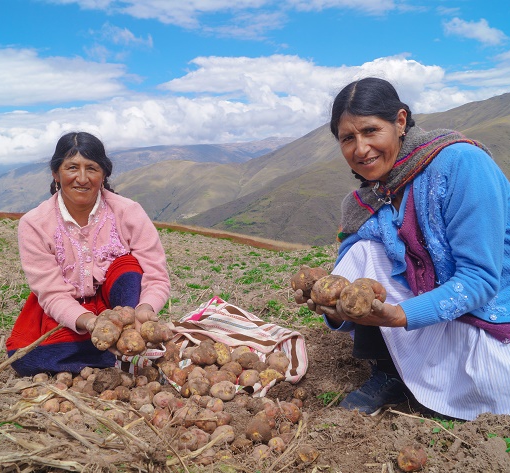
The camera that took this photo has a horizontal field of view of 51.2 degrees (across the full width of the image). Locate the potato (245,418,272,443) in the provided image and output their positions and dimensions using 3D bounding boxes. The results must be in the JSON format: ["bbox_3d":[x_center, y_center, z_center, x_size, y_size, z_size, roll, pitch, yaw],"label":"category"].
[{"bbox_3d":[0.008,0.443,1.215,0.064,0.057,0.059,0,8,0],"label":"potato"}]

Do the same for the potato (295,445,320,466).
[{"bbox_3d":[0.107,0.440,1.070,0.046,0.042,0.044,0,3,0],"label":"potato"}]

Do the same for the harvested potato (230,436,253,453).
[{"bbox_3d":[-0.028,0.438,1.120,0.045,0.036,0.042,0,3,0],"label":"harvested potato"}]

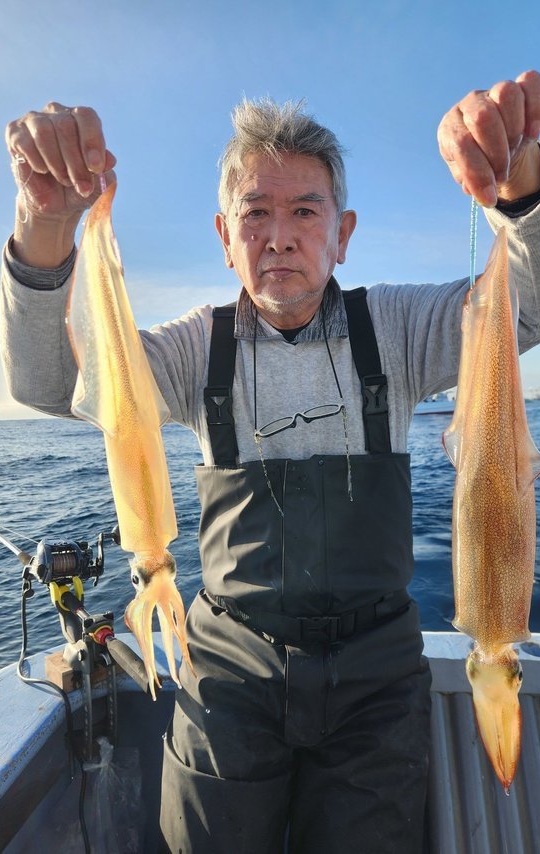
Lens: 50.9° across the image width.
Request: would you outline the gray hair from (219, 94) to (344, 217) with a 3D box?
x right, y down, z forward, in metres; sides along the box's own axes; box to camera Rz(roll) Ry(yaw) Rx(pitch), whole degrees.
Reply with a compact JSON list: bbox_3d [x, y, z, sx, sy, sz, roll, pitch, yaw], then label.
[{"bbox_3d":[0.018,-0.370,0.855,0.188,0.190,0.215,1,8,4],"label":"gray hair"}]

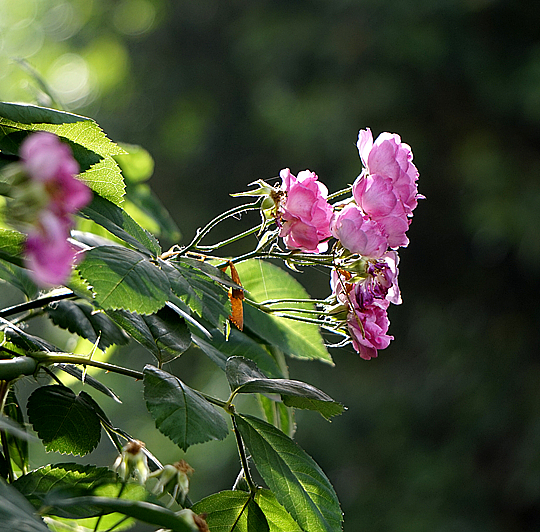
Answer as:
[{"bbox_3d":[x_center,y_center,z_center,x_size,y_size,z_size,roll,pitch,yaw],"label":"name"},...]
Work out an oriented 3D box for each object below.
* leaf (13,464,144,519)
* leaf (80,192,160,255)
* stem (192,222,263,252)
[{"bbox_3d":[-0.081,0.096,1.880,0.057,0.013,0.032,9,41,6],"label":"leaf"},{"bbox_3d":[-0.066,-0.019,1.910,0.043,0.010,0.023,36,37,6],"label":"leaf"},{"bbox_3d":[-0.017,-0.012,1.800,0.031,0.004,0.006,-23,0,0],"label":"stem"}]

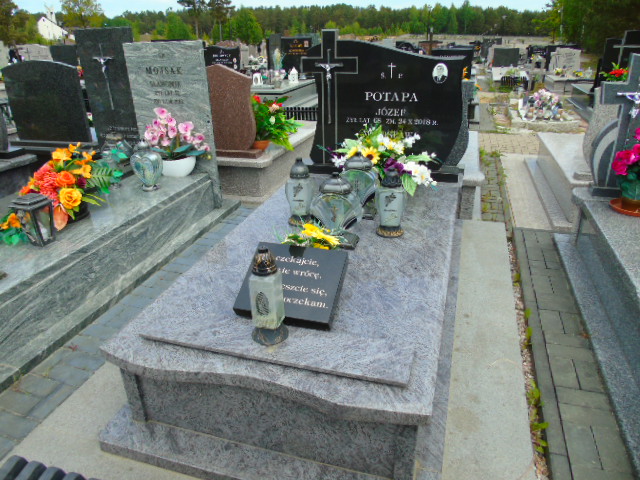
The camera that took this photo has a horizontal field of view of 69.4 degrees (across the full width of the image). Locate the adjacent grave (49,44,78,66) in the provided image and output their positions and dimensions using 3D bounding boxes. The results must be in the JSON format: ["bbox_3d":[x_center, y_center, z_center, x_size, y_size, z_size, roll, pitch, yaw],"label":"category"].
[{"bbox_3d":[-6.009,-4.343,11.000,0.850,0.650,0.120,6,27,16],"label":"adjacent grave"}]

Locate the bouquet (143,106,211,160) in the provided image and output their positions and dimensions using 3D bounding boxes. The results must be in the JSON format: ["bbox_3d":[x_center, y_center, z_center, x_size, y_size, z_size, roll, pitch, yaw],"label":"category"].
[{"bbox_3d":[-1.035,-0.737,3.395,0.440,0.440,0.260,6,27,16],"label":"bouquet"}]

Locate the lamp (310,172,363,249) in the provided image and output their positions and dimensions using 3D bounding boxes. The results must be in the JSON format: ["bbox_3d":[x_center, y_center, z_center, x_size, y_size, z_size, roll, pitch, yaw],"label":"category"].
[{"bbox_3d":[0.077,-0.153,2.264,0.235,0.370,0.120,8,27,21],"label":"lamp"}]

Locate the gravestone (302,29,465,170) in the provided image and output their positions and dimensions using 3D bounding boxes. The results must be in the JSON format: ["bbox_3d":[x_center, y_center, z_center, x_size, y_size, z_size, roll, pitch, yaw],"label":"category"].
[{"bbox_3d":[0.454,-0.970,3.230,1.150,0.920,0.140,6,26,16],"label":"gravestone"}]

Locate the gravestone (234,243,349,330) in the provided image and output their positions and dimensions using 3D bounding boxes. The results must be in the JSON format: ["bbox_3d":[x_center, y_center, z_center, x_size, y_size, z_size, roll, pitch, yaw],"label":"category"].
[{"bbox_3d":[-0.101,0.165,1.730,0.360,0.050,0.300,6,54,16],"label":"gravestone"}]

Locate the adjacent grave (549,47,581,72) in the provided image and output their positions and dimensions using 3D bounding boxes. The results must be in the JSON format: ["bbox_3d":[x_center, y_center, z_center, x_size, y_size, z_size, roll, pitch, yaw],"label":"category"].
[{"bbox_3d":[5.884,-4.311,11.100,0.700,0.530,0.120,6,27,16],"label":"adjacent grave"}]

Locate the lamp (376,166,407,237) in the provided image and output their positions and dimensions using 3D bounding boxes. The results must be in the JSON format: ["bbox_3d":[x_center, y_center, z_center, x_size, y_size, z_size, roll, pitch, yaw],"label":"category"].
[{"bbox_3d":[0.371,-0.200,2.378,0.145,0.345,0.140,3,25,11],"label":"lamp"}]

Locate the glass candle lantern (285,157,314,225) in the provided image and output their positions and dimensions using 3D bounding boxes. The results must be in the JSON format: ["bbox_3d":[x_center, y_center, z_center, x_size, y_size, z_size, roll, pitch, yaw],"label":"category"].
[{"bbox_3d":[-0.104,-0.262,2.445,0.150,0.352,0.150,2,26,7],"label":"glass candle lantern"}]

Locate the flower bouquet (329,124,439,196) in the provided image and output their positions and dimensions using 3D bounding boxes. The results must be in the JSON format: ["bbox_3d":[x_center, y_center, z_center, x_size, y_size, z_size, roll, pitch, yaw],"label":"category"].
[{"bbox_3d":[0.383,-0.481,2.802,0.630,0.410,0.340,6,27,16],"label":"flower bouquet"}]

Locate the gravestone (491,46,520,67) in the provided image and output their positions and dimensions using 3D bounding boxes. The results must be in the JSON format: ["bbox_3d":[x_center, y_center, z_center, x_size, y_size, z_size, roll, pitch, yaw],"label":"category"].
[{"bbox_3d":[5.017,-4.896,12.400,0.630,0.470,0.100,6,27,16],"label":"gravestone"}]

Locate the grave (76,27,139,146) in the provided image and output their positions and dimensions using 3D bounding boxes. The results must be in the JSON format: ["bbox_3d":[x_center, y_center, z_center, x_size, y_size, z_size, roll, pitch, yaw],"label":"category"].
[{"bbox_3d":[-1.763,-1.274,4.043,0.560,1.030,0.080,6,26,16],"label":"grave"}]

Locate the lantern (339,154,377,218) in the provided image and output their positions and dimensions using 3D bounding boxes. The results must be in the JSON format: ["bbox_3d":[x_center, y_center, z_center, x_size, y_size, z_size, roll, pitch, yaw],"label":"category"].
[{"bbox_3d":[0.216,-0.312,2.604,0.215,0.365,0.120,6,26,16],"label":"lantern"}]

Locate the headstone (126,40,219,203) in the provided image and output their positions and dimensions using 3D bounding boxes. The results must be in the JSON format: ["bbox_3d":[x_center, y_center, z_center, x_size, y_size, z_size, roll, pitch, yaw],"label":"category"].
[{"bbox_3d":[-1.105,-0.845,3.530,0.640,1.220,0.100,6,27,16],"label":"headstone"}]

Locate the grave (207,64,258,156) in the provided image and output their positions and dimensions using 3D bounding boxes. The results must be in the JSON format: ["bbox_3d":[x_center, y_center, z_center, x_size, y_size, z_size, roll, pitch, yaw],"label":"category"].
[{"bbox_3d":[-0.841,-1.126,4.029,0.670,0.765,0.150,6,26,16],"label":"grave"}]

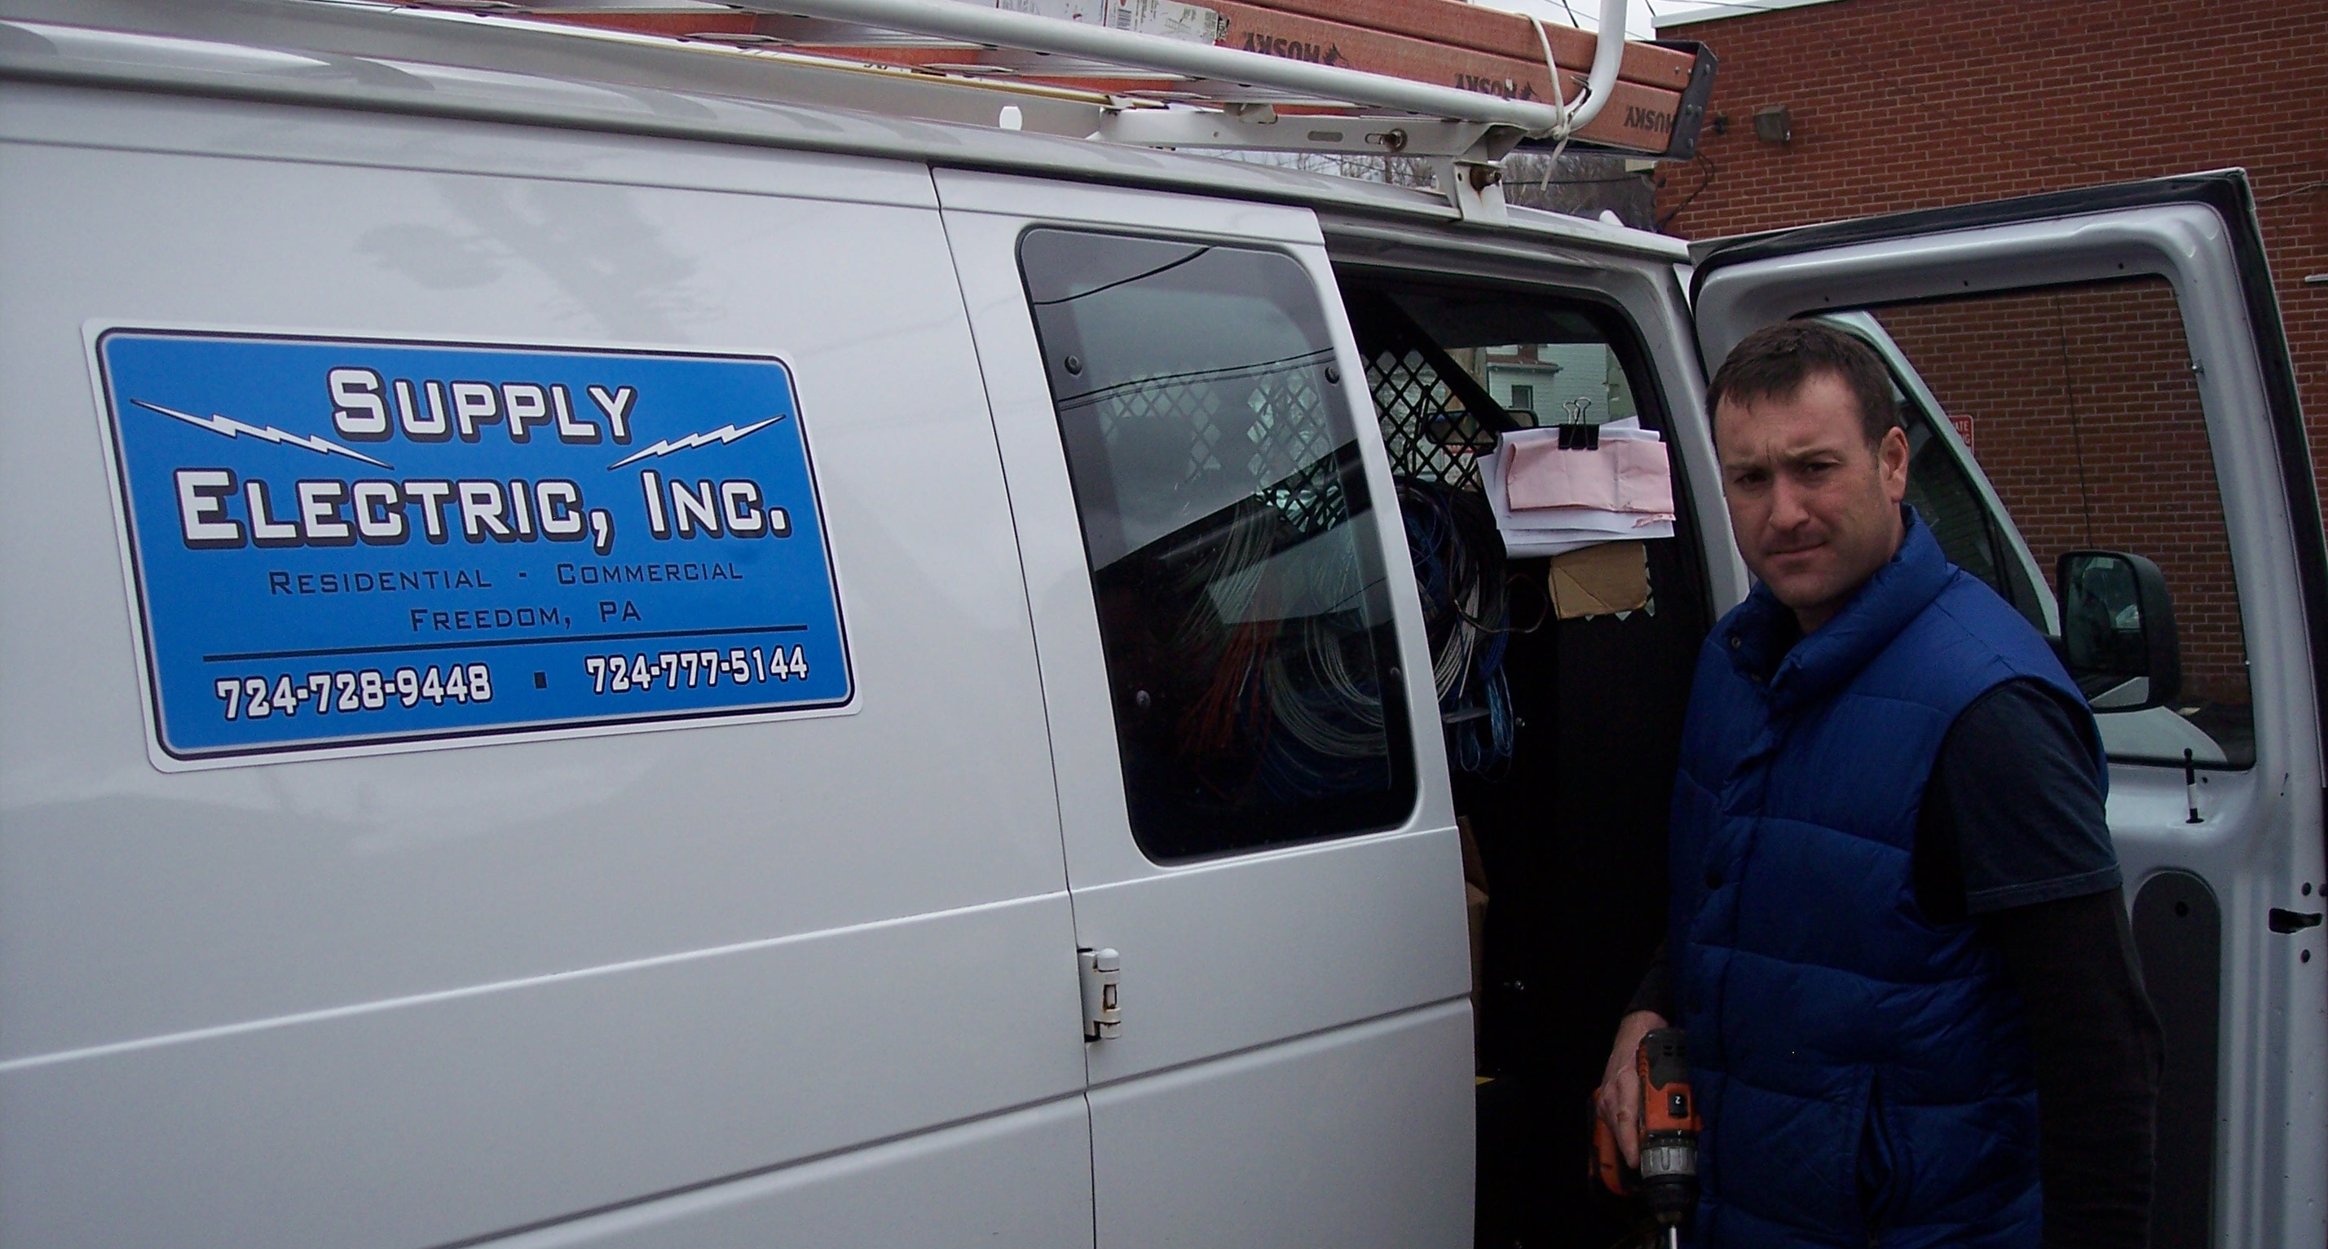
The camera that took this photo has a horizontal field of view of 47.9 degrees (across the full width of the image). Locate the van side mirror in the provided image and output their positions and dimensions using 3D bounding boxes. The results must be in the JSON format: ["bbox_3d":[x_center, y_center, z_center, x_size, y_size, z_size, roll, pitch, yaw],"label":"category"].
[{"bbox_3d":[1.405,0.007,3.870,0.120,0.235,0.165,-4,3,-44],"label":"van side mirror"}]

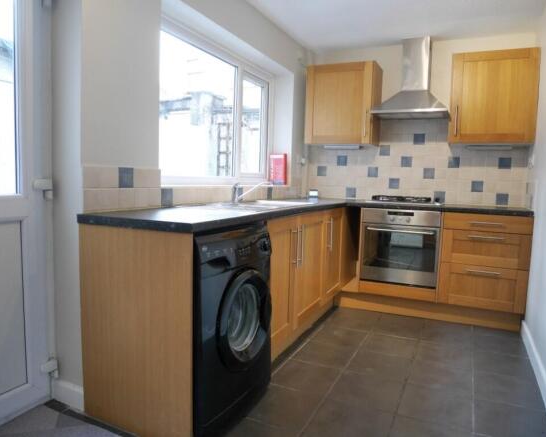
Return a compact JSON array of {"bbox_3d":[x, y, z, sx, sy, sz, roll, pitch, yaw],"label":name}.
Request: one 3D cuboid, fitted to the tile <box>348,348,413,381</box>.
[{"bbox_3d":[0.650,0.882,2.432,0.335,0.010,0.342,4,5,26],"label":"tile"}]

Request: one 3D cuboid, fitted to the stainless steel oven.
[{"bbox_3d":[1.113,0.219,3.445,0.597,0.597,0.570,3,5,26],"label":"stainless steel oven"}]

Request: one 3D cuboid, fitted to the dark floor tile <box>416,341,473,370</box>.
[{"bbox_3d":[1.073,0.859,2.540,0.332,0.012,0.333,3,5,26],"label":"dark floor tile"}]

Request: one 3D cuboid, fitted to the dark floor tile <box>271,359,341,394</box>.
[{"bbox_3d":[0.196,0.885,2.261,0.335,0.010,0.342,4,5,26],"label":"dark floor tile"}]

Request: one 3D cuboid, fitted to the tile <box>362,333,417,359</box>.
[{"bbox_3d":[0.774,0.845,2.682,0.332,0.012,0.333,3,5,26],"label":"tile"}]

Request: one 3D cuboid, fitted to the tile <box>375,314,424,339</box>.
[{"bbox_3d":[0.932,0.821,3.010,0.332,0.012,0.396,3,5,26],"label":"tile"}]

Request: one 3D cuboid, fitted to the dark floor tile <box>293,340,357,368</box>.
[{"bbox_3d":[0.328,0.852,2.527,0.338,0.012,0.333,3,5,26],"label":"dark floor tile"}]

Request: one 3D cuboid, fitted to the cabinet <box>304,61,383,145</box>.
[{"bbox_3d":[0.657,-1.035,3.783,0.610,0.712,0.324,4,5,23],"label":"cabinet"}]

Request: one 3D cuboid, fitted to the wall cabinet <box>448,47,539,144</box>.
[{"bbox_3d":[1.784,-0.964,3.312,0.600,0.712,0.324,4,5,23],"label":"wall cabinet"}]

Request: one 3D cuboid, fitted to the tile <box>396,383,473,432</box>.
[{"bbox_3d":[0.784,0.903,1.940,0.332,0.012,0.333,3,5,26],"label":"tile"}]

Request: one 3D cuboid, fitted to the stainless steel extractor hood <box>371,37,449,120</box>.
[{"bbox_3d":[1.205,-1.201,3.458,0.600,0.666,0.472,4,5,23],"label":"stainless steel extractor hood"}]

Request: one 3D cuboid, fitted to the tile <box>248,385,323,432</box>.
[{"bbox_3d":[0.040,0.896,1.928,0.338,0.012,0.333,3,5,26],"label":"tile"}]

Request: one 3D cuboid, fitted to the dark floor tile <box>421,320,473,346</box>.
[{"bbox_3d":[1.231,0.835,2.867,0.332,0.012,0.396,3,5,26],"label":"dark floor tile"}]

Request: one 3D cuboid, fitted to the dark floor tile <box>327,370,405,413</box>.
[{"bbox_3d":[0.498,0.905,2.120,0.335,0.010,0.342,4,5,26],"label":"dark floor tile"}]

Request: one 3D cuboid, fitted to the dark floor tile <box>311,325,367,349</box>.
[{"bbox_3d":[0.472,0.830,2.827,0.338,0.012,0.333,3,5,26],"label":"dark floor tile"}]

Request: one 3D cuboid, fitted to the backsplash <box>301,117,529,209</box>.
[{"bbox_3d":[1.247,-0.528,3.741,1.965,0.765,0.013,4,5,23],"label":"backsplash"}]

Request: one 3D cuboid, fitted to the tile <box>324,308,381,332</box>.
[{"bbox_3d":[0.646,0.817,3.183,0.335,0.010,0.342,4,5,26],"label":"tile"}]

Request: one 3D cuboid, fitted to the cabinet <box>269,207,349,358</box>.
[{"bbox_3d":[0.041,0.312,2.851,0.560,0.760,1.540,4,5,23],"label":"cabinet"}]

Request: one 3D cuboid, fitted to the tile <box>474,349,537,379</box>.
[{"bbox_3d":[1.361,0.873,2.402,0.308,0.012,0.333,3,5,26],"label":"tile"}]

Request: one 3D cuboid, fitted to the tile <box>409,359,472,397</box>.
[{"bbox_3d":[0.952,0.902,2.293,0.335,0.010,0.342,4,5,26],"label":"tile"}]

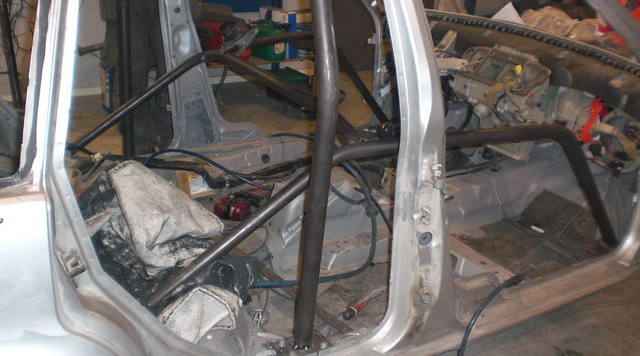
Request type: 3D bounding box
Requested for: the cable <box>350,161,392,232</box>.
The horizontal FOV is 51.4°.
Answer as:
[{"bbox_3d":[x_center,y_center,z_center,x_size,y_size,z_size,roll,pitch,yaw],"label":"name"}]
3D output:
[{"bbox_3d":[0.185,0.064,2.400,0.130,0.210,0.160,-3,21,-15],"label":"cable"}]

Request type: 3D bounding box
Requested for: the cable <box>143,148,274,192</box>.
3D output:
[{"bbox_3d":[-0.425,-0.033,2.552,0.540,0.130,0.110,10,21,20],"label":"cable"}]

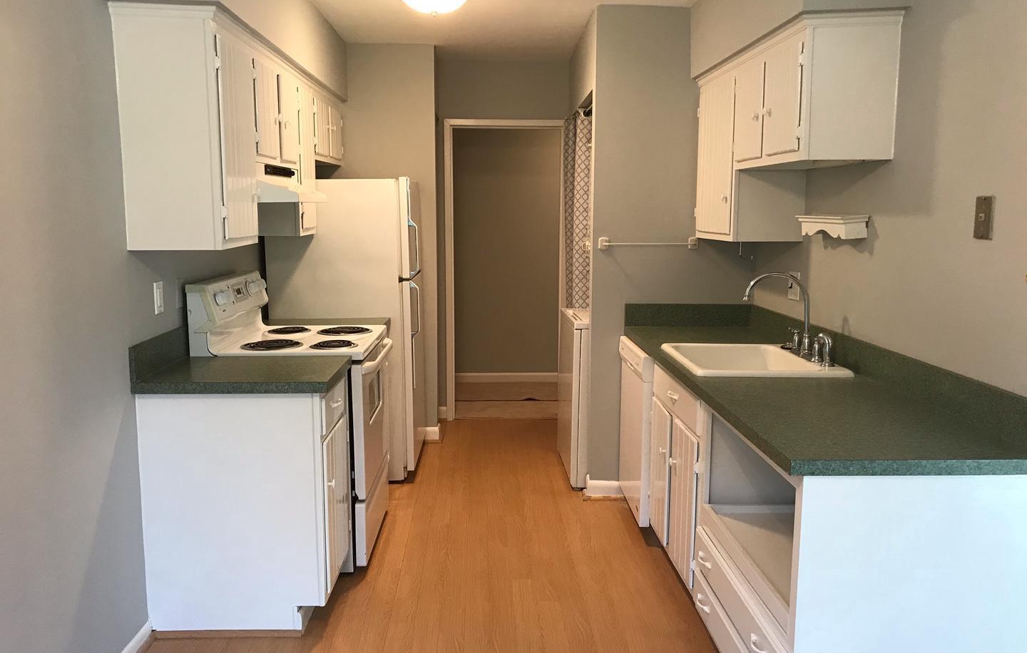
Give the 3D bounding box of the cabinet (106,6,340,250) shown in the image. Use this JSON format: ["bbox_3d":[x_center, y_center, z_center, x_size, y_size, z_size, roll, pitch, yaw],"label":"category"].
[{"bbox_3d":[-1.142,-0.802,3.876,0.323,0.767,2.495,0,8,-2],"label":"cabinet"}]

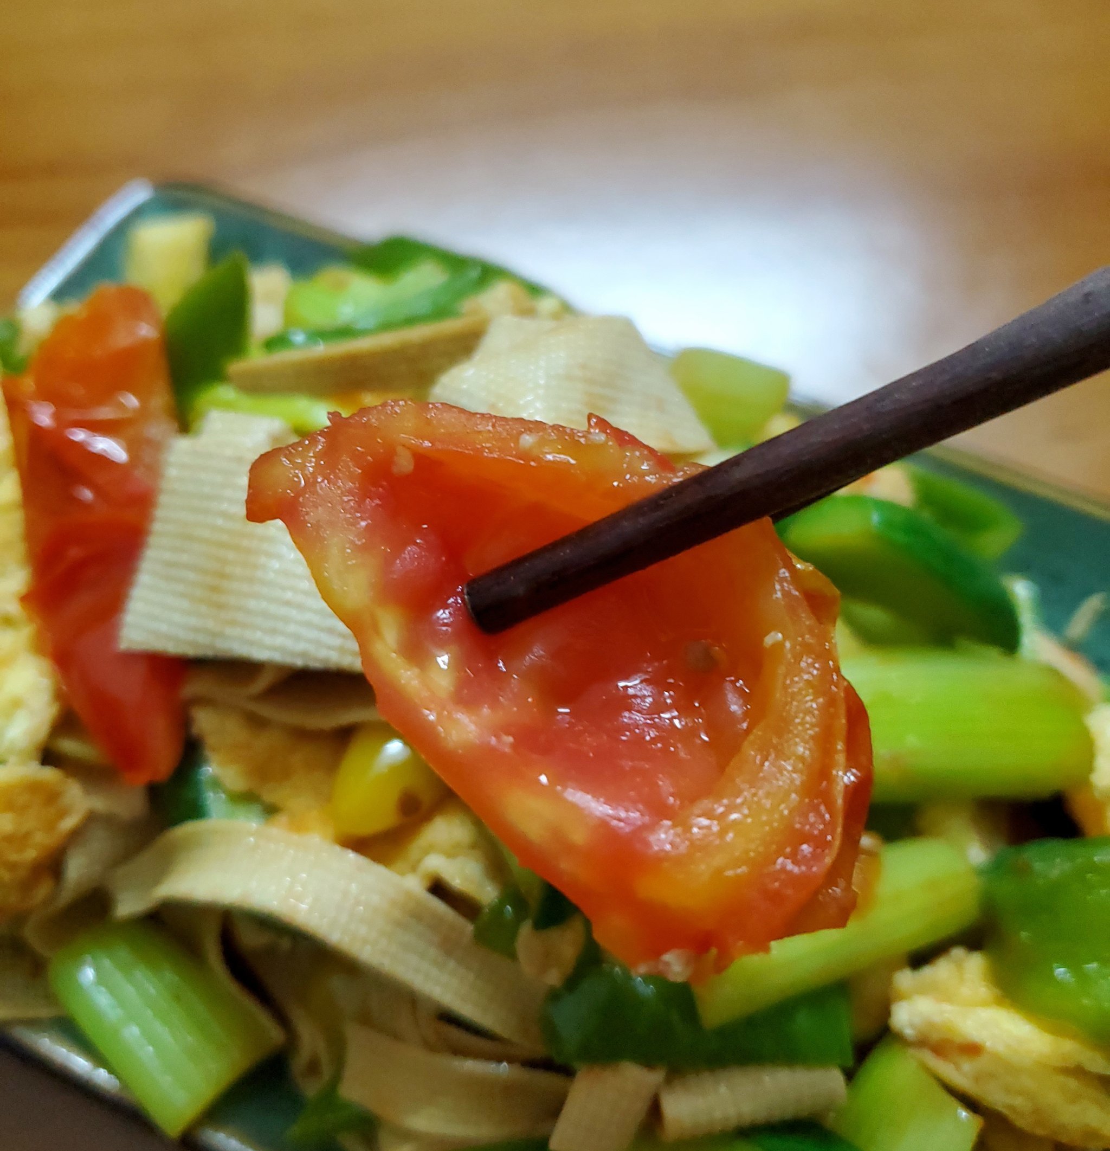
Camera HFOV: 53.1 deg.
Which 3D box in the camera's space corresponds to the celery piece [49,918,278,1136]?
[{"bbox_3d":[-0.058,0.067,0.167,0.026,0.010,0.019,44,65,9],"label":"celery piece"}]

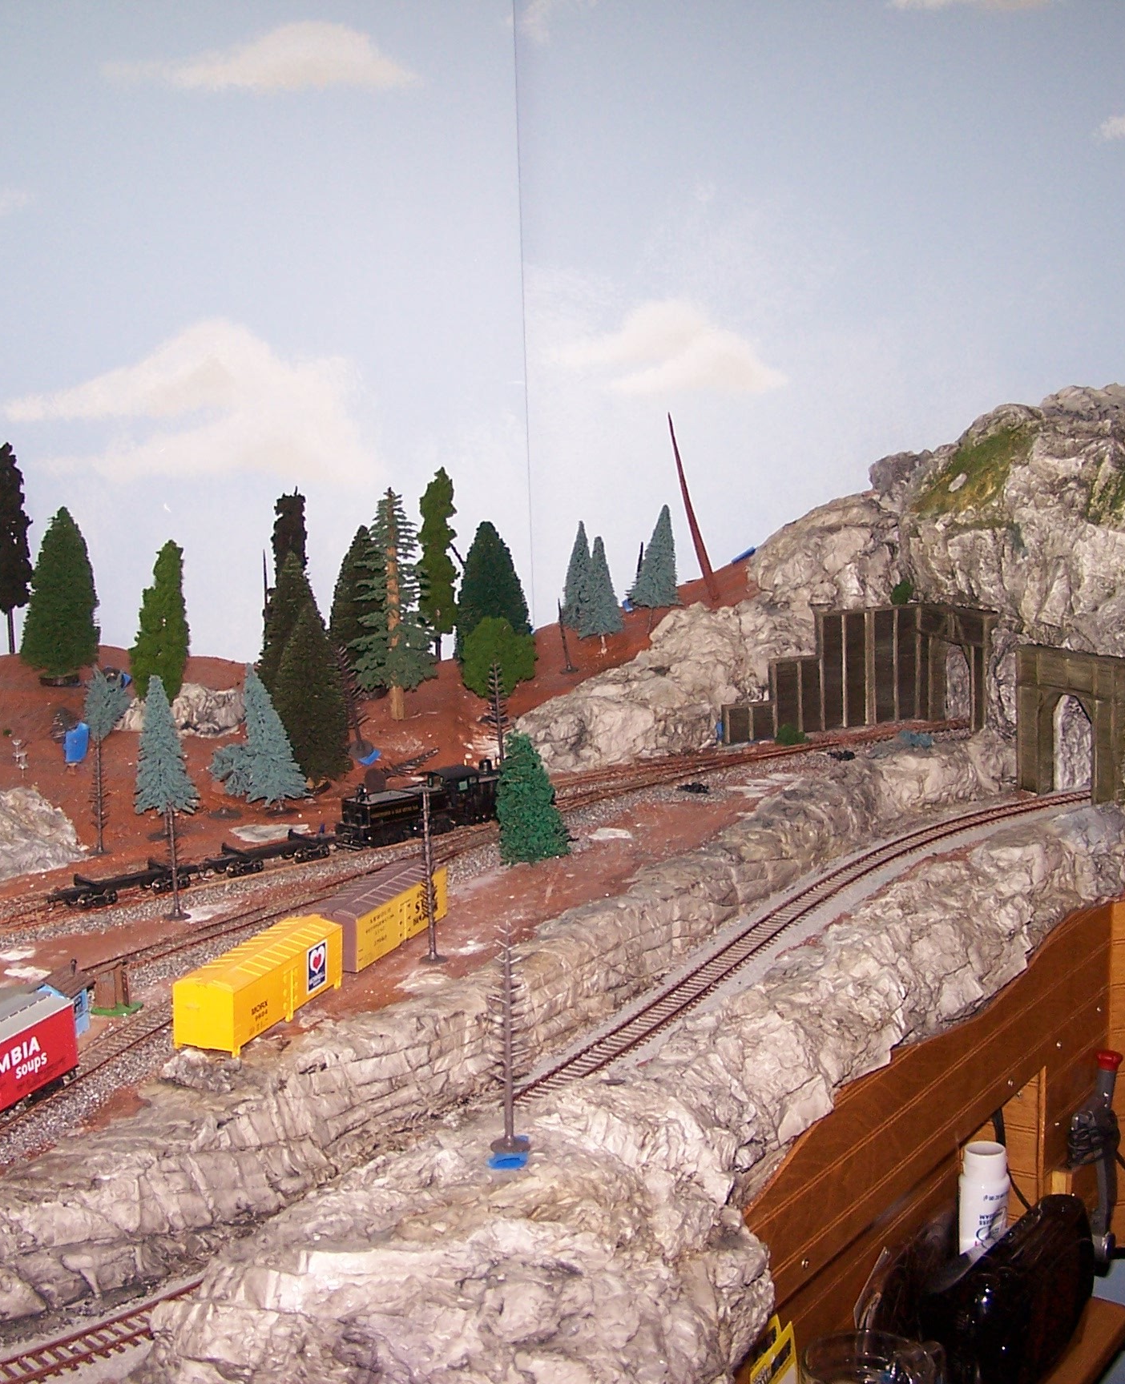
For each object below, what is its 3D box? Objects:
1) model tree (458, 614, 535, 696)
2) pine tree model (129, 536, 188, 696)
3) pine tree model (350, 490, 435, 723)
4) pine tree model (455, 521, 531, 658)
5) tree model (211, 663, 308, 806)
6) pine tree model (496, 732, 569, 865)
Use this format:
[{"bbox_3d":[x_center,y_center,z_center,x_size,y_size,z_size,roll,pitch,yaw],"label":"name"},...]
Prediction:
[{"bbox_3d":[-0.059,-0.034,1.844,0.068,0.073,0.068,-1,9,-2],"label":"model tree"},{"bbox_3d":[-0.336,-0.062,1.690,0.048,0.130,0.048,-3,10,-11],"label":"pine tree model"},{"bbox_3d":[-0.148,-0.077,1.774,0.072,0.202,0.072,-2,9,-5],"label":"pine tree model"},{"bbox_3d":[-0.065,-0.095,1.909,0.071,0.133,0.071,-1,9,-2],"label":"pine tree model"},{"bbox_3d":[-0.245,0.035,1.640,0.077,0.118,0.065,-2,9,-9],"label":"tree model"},{"bbox_3d":[-0.024,0.083,1.591,0.057,0.105,0.057,-1,9,-1],"label":"pine tree model"}]

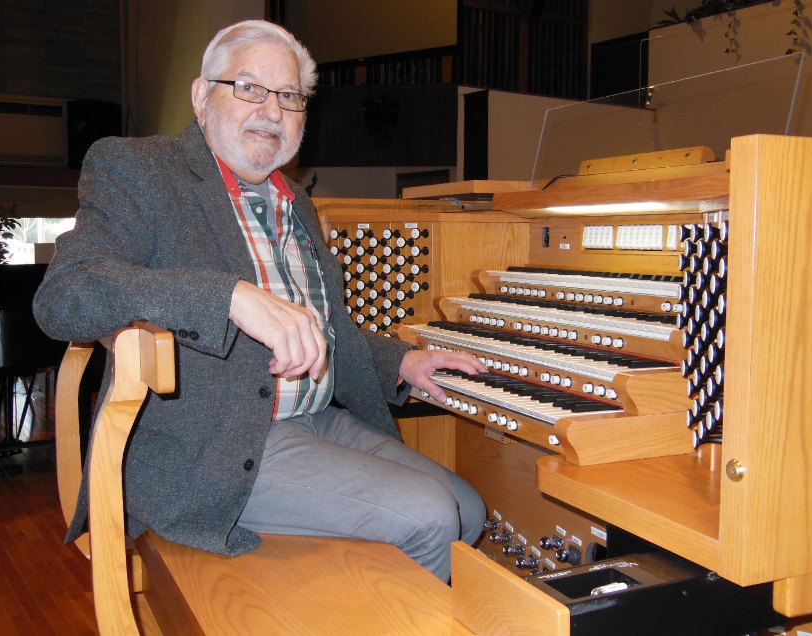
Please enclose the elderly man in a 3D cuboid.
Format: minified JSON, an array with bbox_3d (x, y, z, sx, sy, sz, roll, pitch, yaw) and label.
[{"bbox_3d":[-0.145,0.173,1.631,0.750,1.330,0.740,4,6,37],"label":"elderly man"}]

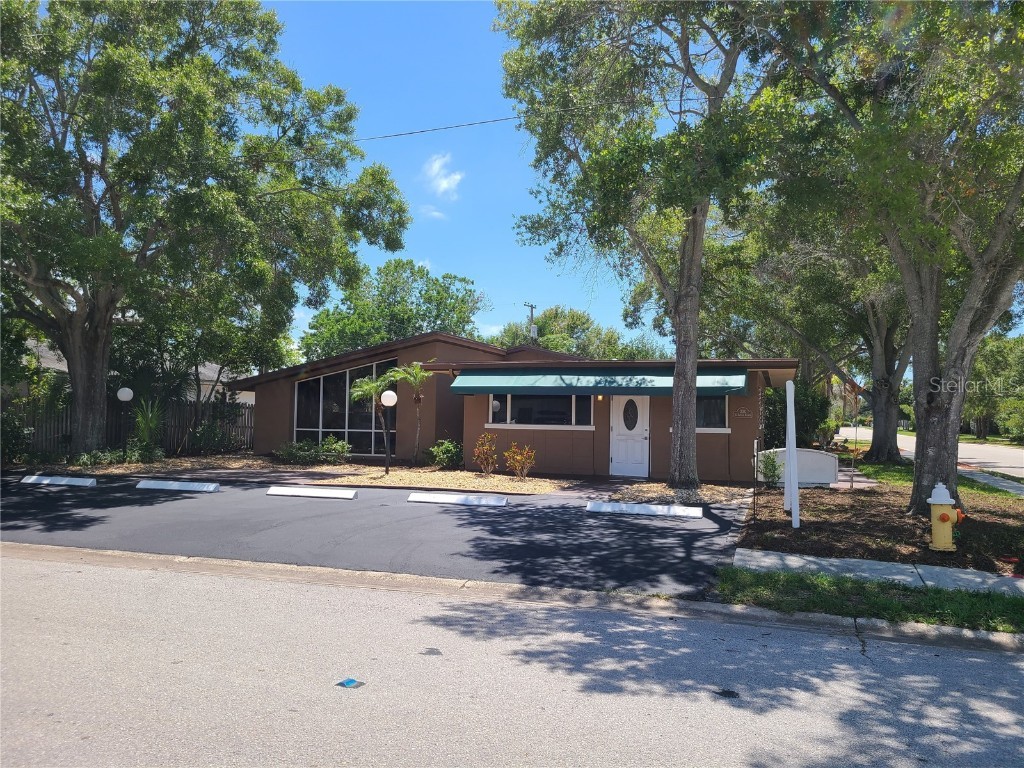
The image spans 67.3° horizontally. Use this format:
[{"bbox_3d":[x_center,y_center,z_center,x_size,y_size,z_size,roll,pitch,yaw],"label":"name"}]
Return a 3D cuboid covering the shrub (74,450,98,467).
[{"bbox_3d":[-11.684,2.007,21.135,0.650,0.430,0.600,0,-2,19],"label":"shrub"}]

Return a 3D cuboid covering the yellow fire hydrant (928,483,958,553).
[{"bbox_3d":[4.904,1.510,8.700,0.410,0.790,0.370,0,-2,19],"label":"yellow fire hydrant"}]

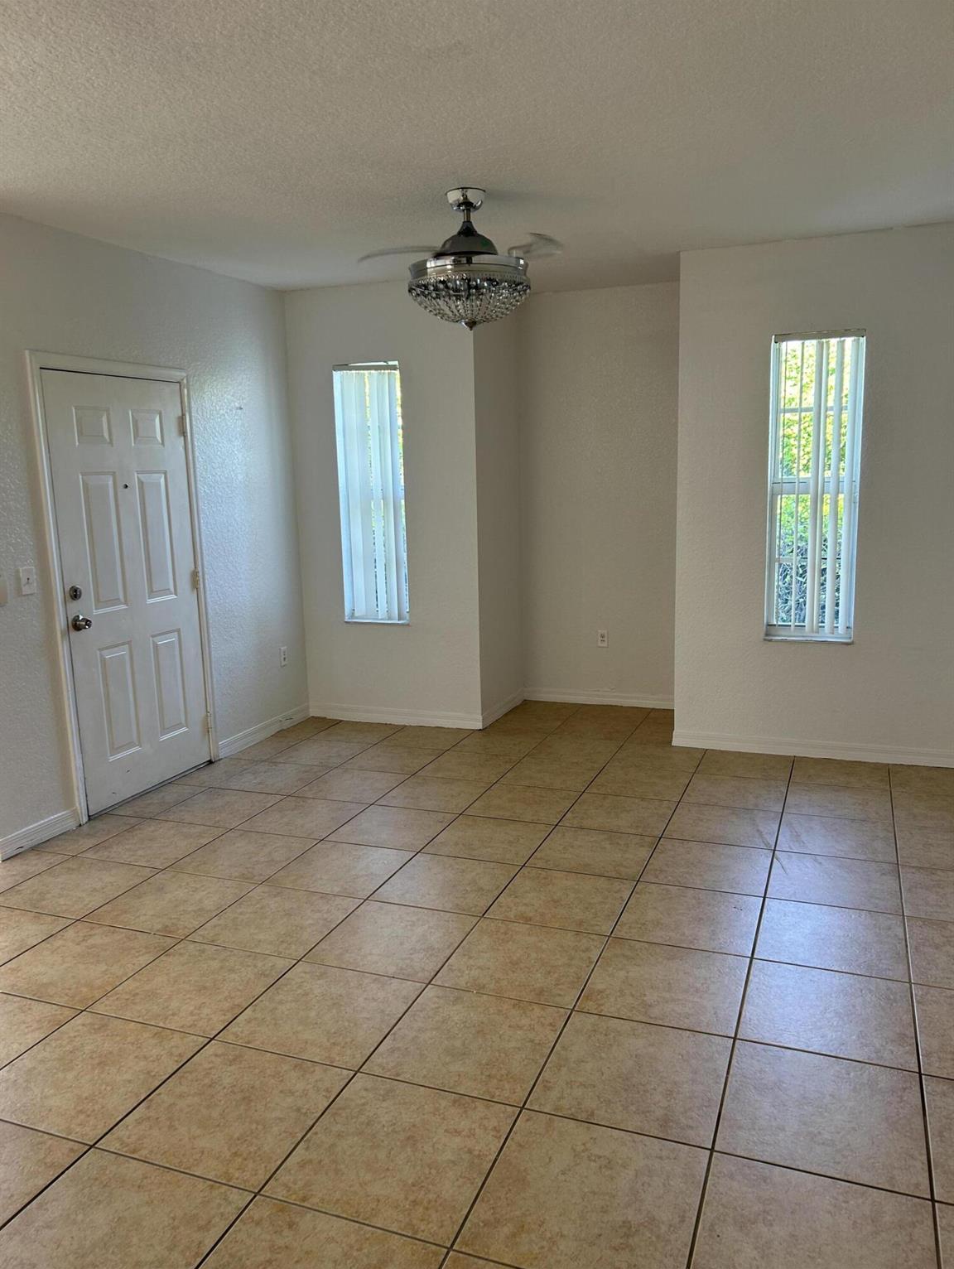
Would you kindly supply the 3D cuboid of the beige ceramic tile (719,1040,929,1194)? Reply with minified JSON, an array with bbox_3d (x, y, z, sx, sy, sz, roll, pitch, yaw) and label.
[{"bbox_3d":[0.832,1.151,2.302,0.452,0.012,0.452,2,10,21],"label":"beige ceramic tile"}]

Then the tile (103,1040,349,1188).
[{"bbox_3d":[-0.607,1.181,2.378,0.451,0.010,0.453,2,10,21],"label":"tile"}]

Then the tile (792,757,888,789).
[{"bbox_3d":[1.819,0.692,4.795,0.451,0.010,0.407,2,10,21],"label":"tile"}]

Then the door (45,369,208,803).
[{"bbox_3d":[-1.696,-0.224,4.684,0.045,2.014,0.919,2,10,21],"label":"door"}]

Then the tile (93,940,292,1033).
[{"bbox_3d":[-0.867,1.089,2.963,0.452,0.012,0.452,2,10,21],"label":"tile"}]

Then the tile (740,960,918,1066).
[{"bbox_3d":[0.999,1.073,2.721,0.451,0.010,0.453,2,10,21],"label":"tile"}]

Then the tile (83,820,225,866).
[{"bbox_3d":[-1.391,0.909,4.147,0.453,0.012,0.453,2,10,21],"label":"tile"}]

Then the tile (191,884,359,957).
[{"bbox_3d":[-0.710,1.021,3.417,0.457,0.010,0.457,2,10,21],"label":"tile"}]

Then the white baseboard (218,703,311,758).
[{"bbox_3d":[-1.264,0.579,5.809,0.015,0.085,0.968,2,10,21],"label":"white baseboard"}]

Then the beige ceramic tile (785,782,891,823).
[{"bbox_3d":[1.665,0.768,4.399,0.452,0.015,0.452,2,10,21],"label":"beige ceramic tile"}]

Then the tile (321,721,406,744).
[{"bbox_3d":[-0.726,0.602,5.798,0.452,0.012,0.420,2,10,21],"label":"tile"}]

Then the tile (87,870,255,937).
[{"bbox_3d":[-1.131,1.001,3.561,0.453,0.012,0.453,2,10,21],"label":"tile"}]

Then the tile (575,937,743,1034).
[{"bbox_3d":[0.574,1.058,2.886,0.451,0.010,0.453,2,10,21],"label":"tile"}]

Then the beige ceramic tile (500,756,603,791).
[{"bbox_3d":[0.388,0.723,4.898,0.452,0.012,0.452,2,10,21],"label":"beige ceramic tile"}]

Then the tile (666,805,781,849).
[{"bbox_3d":[1.080,0.834,4.182,0.457,0.010,0.457,2,10,21],"label":"tile"}]

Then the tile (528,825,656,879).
[{"bbox_3d":[0.481,0.892,3.894,0.452,0.015,0.452,2,10,21],"label":"tile"}]

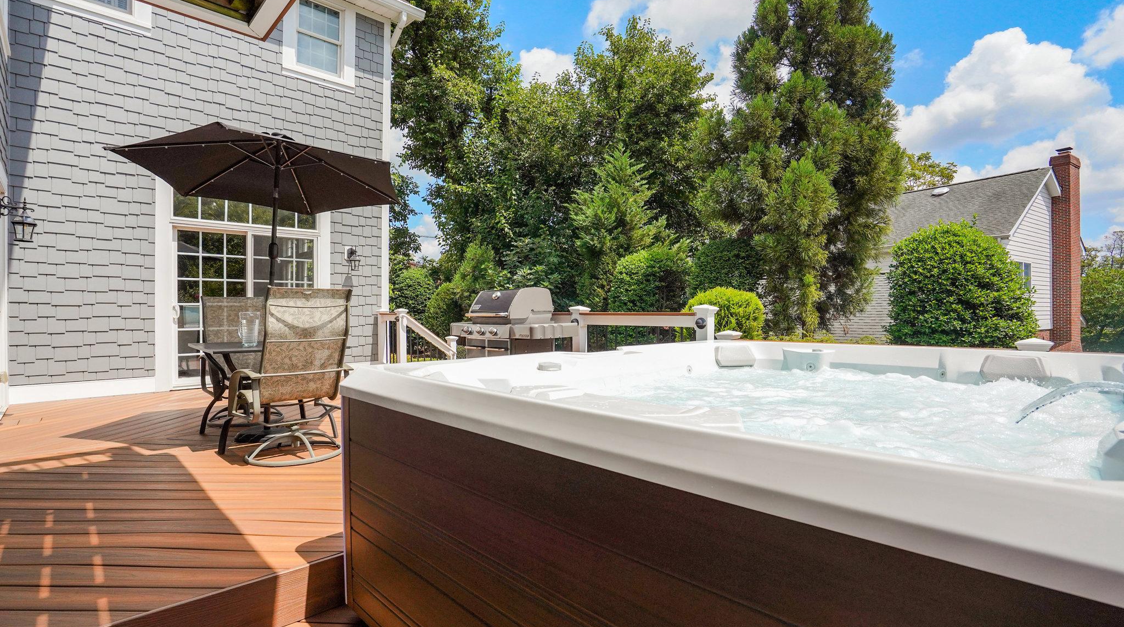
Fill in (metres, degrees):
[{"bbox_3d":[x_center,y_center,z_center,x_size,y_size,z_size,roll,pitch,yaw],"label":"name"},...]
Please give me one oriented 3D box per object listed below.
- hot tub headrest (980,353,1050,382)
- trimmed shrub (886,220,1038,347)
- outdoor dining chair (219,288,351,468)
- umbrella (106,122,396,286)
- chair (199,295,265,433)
[{"bbox_3d":[2.021,0.241,2.230,0.080,0.130,0.250,0,0,-44],"label":"hot tub headrest"},{"bbox_3d":[7.831,-0.180,9.800,2.500,3.260,2.500,0,0,38],"label":"trimmed shrub"},{"bbox_3d":[-1.830,0.405,3.420,0.720,1.110,0.670,0,0,42],"label":"outdoor dining chair"},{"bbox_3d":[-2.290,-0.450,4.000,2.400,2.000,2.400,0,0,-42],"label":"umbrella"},{"bbox_3d":[-2.880,0.400,4.570,0.670,1.120,0.740,0,0,-44],"label":"chair"}]

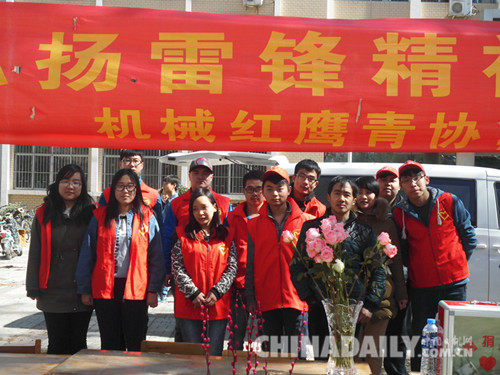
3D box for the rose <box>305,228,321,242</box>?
[{"bbox_3d":[0.248,0.190,2.800,0.058,0.055,0.056,-9,6,0],"label":"rose"}]

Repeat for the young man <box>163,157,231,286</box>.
[{"bbox_3d":[-0.389,0.657,5.350,0.530,1.767,0.320,0,0,-5],"label":"young man"}]

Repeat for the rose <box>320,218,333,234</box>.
[{"bbox_3d":[0.303,0.154,2.800,0.050,0.060,0.050,2,1,0],"label":"rose"}]

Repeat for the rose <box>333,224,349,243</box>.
[{"bbox_3d":[0.362,0.184,2.830,0.063,0.065,0.063,16,21,0],"label":"rose"}]

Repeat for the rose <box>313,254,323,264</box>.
[{"bbox_3d":[0.272,0.282,2.790,0.052,0.052,0.052,-17,31,0],"label":"rose"}]

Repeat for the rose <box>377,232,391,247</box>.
[{"bbox_3d":[0.534,0.206,2.820,0.055,0.055,0.055,18,15,0],"label":"rose"}]

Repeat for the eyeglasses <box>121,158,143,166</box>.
[{"bbox_3d":[-0.865,-0.184,5.200,0.145,0.045,0.140,5,-5,-8],"label":"eyeglasses"}]

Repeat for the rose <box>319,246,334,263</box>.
[{"bbox_3d":[0.303,0.262,2.770,0.058,0.057,0.058,4,41,0],"label":"rose"}]

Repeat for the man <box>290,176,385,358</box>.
[{"bbox_3d":[0.540,0.785,4.450,0.570,1.700,0.320,2,1,3],"label":"man"}]

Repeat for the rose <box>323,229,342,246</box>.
[{"bbox_3d":[0.323,0.197,2.790,0.066,0.064,0.066,0,27,0],"label":"rose"}]

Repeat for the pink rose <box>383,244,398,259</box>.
[{"bbox_3d":[0.558,0.253,2.800,0.056,0.056,0.057,-48,0,-44],"label":"pink rose"}]

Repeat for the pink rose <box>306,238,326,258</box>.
[{"bbox_3d":[0.264,0.241,2.800,0.072,0.070,0.066,-6,15,0],"label":"pink rose"}]

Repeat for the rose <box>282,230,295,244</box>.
[{"bbox_3d":[0.153,0.197,2.800,0.050,0.053,0.050,-24,6,0],"label":"rose"}]

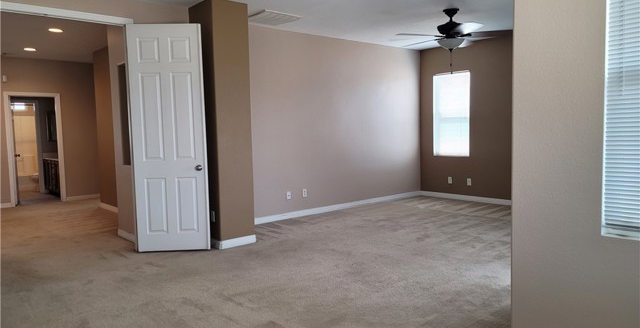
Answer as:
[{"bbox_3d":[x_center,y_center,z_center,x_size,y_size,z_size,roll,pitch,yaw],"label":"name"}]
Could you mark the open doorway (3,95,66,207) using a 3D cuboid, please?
[{"bbox_3d":[-5.462,-0.286,8.895,0.925,2.118,0.140,-5,5,-40],"label":"open doorway"}]

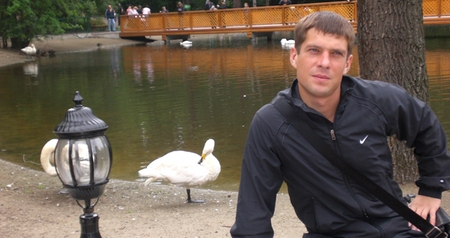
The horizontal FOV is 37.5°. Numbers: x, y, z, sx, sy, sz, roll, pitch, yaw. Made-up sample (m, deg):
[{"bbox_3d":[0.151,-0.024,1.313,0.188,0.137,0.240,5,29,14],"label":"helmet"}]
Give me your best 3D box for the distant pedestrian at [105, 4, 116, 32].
[{"bbox_3d":[-7.442,-6.561,43.300,0.580,1.760,0.360,-4,10,-10],"label":"distant pedestrian"}]

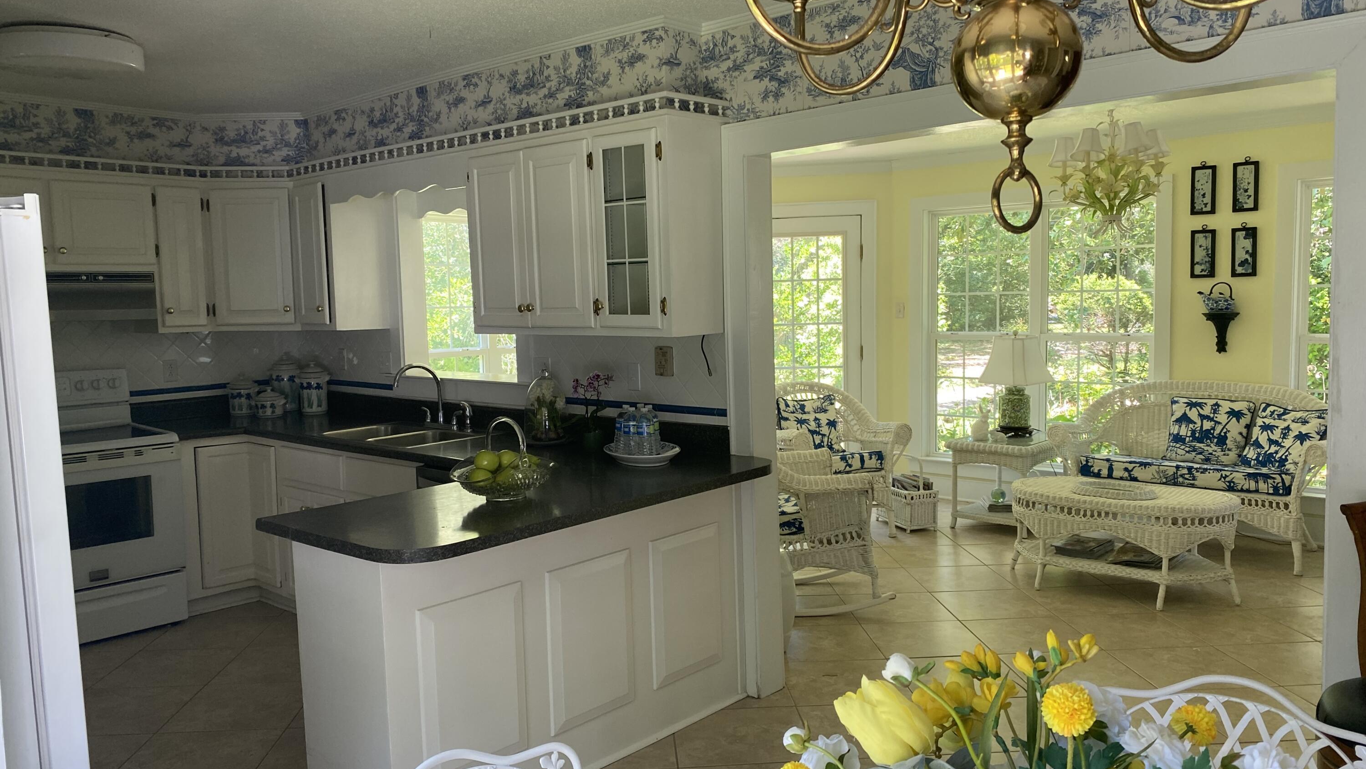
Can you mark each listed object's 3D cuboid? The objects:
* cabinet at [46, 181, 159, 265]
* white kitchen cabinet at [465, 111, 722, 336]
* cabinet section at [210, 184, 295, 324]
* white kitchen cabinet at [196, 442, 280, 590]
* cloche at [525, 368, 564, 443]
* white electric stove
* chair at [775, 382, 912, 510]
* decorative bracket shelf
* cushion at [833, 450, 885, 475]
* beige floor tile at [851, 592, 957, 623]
[{"bbox_3d":[-2.907,-0.781,5.053,0.310,0.395,0.450,3,6,42],"label":"cabinet"},{"bbox_3d":[-0.384,-0.589,4.071,1.155,0.776,0.313,3,6,41],"label":"white kitchen cabinet"},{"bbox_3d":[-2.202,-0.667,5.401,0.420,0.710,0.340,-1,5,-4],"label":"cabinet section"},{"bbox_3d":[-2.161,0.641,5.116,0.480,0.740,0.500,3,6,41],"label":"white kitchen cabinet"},{"bbox_3d":[-0.569,0.086,4.222,0.170,0.299,0.170,-2,5,-8],"label":"cloche"},{"bbox_3d":[-2.867,0.562,4.760,0.680,1.183,0.762,3,6,41],"label":"white electric stove"},{"bbox_3d":[0.912,0.463,6.671,0.820,0.950,0.770,-3,5,-22],"label":"chair"},{"bbox_3d":[3.255,-0.314,6.197,0.190,0.240,0.120,3,6,41],"label":"decorative bracket shelf"},{"bbox_3d":[0.930,0.470,6.576,0.500,0.125,0.520,-3,5,-22],"label":"cushion"},{"bbox_3d":[1.040,1.083,4.969,0.457,0.010,0.457,-1,5,-3],"label":"beige floor tile"}]

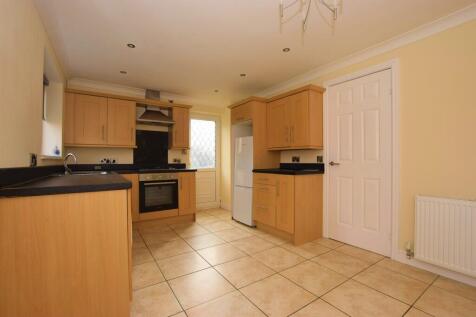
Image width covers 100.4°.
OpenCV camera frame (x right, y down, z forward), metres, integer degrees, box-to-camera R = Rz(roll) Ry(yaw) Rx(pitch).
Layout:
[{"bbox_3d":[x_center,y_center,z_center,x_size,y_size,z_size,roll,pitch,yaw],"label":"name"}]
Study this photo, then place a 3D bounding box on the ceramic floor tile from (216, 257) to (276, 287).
[{"bbox_3d":[0.066,1.088,1.921,0.444,0.010,0.436,0,-1,-34],"label":"ceramic floor tile"}]

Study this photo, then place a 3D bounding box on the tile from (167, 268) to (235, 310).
[{"bbox_3d":[-0.314,1.086,1.698,0.445,0.010,0.445,1,-2,-35],"label":"tile"}]

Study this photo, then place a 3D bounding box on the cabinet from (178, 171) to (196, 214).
[{"bbox_3d":[-1.030,0.625,3.641,0.287,0.743,0.544,0,-1,-34],"label":"cabinet"}]

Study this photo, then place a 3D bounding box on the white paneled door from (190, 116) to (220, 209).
[{"bbox_3d":[-0.730,0.091,4.311,0.828,2.107,0.070,1,-2,-34],"label":"white paneled door"}]

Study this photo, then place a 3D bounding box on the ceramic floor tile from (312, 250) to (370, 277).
[{"bbox_3d":[1.062,1.080,2.050,0.445,0.010,0.434,0,-1,-34],"label":"ceramic floor tile"}]

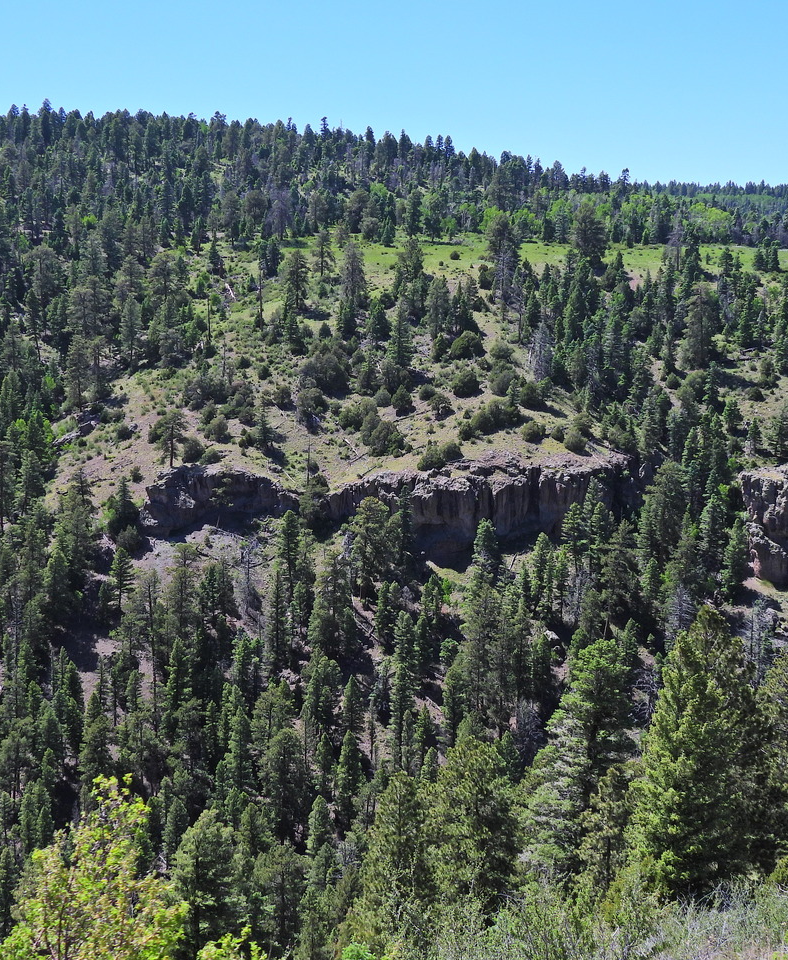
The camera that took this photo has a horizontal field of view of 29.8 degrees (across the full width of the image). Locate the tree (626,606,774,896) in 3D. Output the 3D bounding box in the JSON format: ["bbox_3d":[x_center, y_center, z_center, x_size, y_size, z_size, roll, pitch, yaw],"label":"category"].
[{"bbox_3d":[11.400,10.130,55.000,5.500,11.080,5.230,2,8,12],"label":"tree"}]

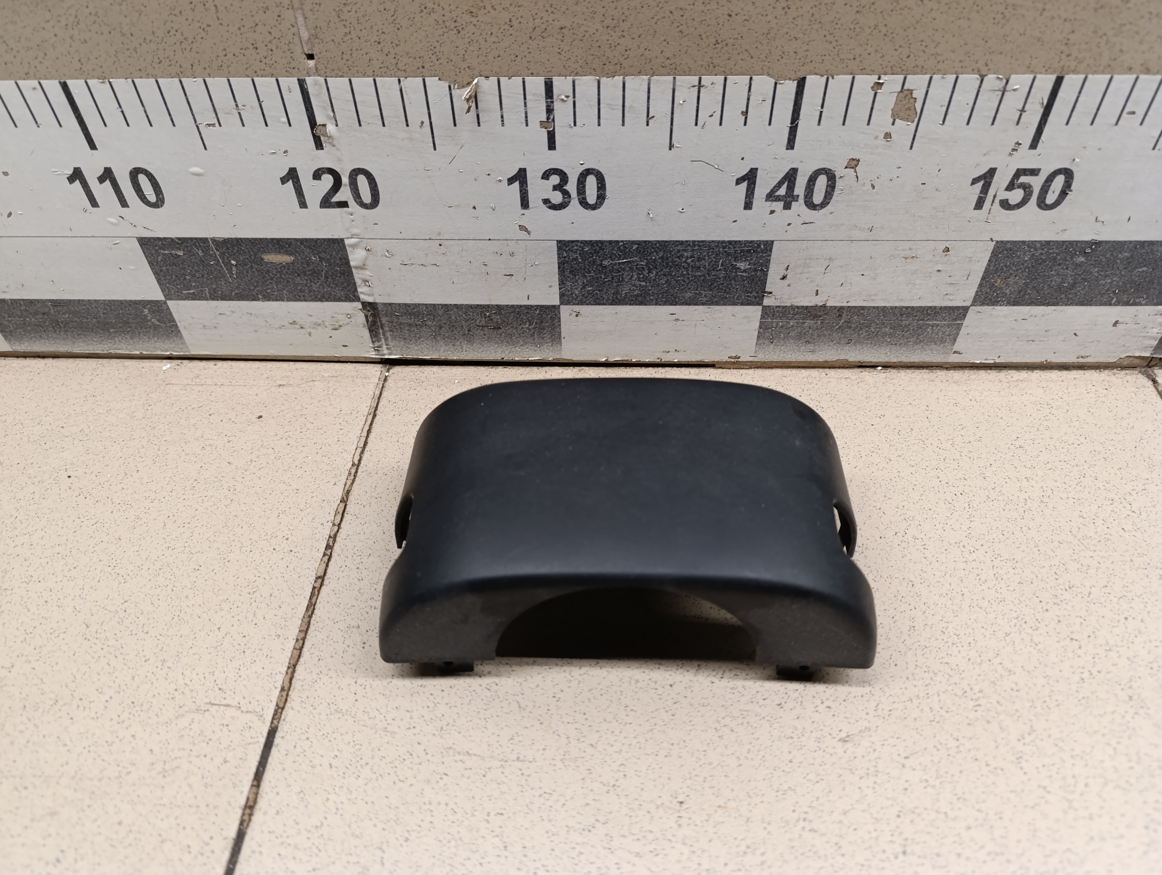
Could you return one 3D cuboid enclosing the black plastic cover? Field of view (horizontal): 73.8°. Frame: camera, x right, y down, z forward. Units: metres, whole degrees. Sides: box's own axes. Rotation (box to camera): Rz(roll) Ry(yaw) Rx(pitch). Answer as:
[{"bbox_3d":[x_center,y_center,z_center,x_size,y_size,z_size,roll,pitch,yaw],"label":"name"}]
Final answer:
[{"bbox_3d":[0.016,0.030,0.296,0.181,0.069,0.103,0,46,2],"label":"black plastic cover"}]

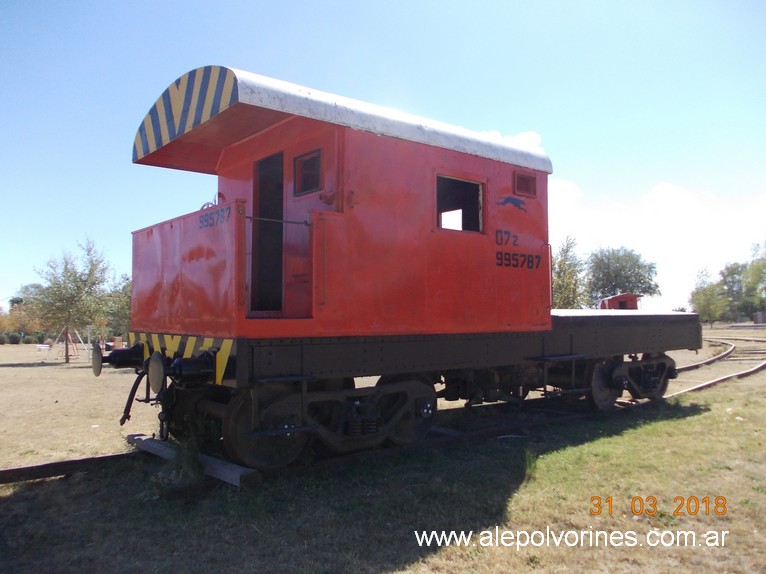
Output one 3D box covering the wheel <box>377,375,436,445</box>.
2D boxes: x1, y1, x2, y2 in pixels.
[{"bbox_3d":[0.313,1.460,7.559,0.930,0.930,0.140,2,-3,-39],"label":"wheel"}]

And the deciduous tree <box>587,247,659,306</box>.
[{"bbox_3d":[29.509,0.061,76.000,8.650,10.060,8.650,-1,-3,21],"label":"deciduous tree"}]

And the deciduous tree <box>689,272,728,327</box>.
[{"bbox_3d":[38.480,1.591,73.000,4.320,6.600,4.320,-1,-3,28],"label":"deciduous tree"}]

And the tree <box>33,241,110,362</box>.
[{"bbox_3d":[-12.321,0.574,24.500,2.970,4.830,2.970,1,-3,-27],"label":"tree"}]

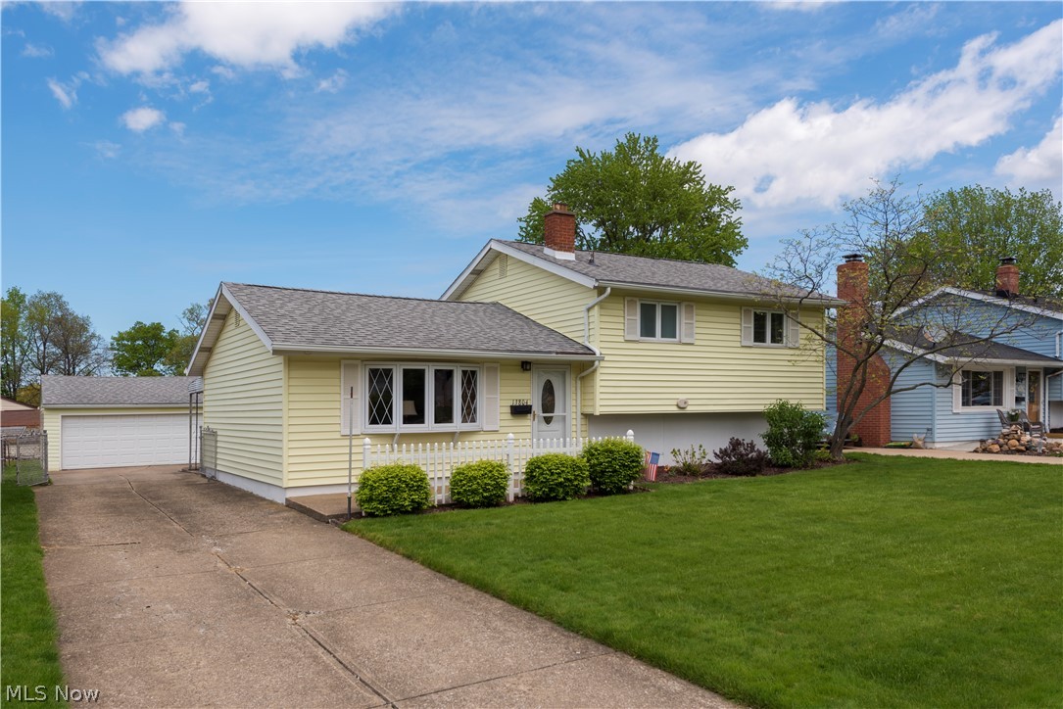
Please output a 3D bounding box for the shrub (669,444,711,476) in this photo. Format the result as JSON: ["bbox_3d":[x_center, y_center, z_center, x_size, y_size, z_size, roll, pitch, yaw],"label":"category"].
[{"bbox_3d":[3.537,2.320,15.700,0.900,0.720,0.850,0,-3,0],"label":"shrub"}]

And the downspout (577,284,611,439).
[{"bbox_3d":[1.350,0.370,15.370,0.300,3.600,0.900,2,-4,-33],"label":"downspout"}]

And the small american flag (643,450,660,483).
[{"bbox_3d":[2.508,2.334,14.750,0.350,0.640,0.120,2,-4,-33],"label":"small american flag"}]

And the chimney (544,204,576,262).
[{"bbox_3d":[0.683,-2.946,17.050,0.600,1.380,0.550,2,-4,-33],"label":"chimney"}]

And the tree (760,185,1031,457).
[{"bbox_3d":[9.562,-0.903,18.400,7.000,7.300,6.300,2,-4,-33],"label":"tree"}]

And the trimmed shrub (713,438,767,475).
[{"bbox_3d":[4.762,2.310,16.100,1.240,0.840,1.120,2,-4,-33],"label":"trimmed shrub"}]

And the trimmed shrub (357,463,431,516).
[{"bbox_3d":[-2.129,2.100,11.000,1.140,0.820,1.100,0,-3,0],"label":"trimmed shrub"}]

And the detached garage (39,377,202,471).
[{"bbox_3d":[-17.500,2.830,31.500,6.800,3.850,6.800,2,-4,-33],"label":"detached garage"}]

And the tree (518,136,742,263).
[{"bbox_3d":[4.983,-3.300,35.000,11.400,15.200,11.000,2,-4,-33],"label":"tree"}]

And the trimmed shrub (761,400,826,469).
[{"bbox_3d":[6.347,1.920,17.200,1.550,1.600,1.450,2,-4,-33],"label":"trimmed shrub"}]

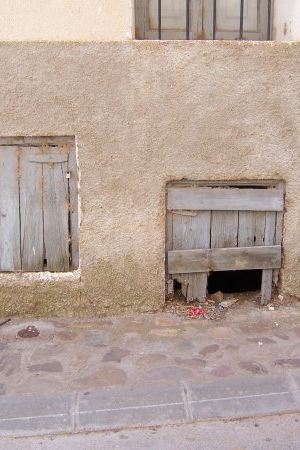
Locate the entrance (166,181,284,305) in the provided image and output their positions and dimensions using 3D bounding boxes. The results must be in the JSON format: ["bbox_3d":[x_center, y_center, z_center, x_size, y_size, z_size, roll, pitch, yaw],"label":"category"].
[{"bbox_3d":[0.514,0.119,3.982,0.810,0.873,0.110,0,11,-3],"label":"entrance"}]

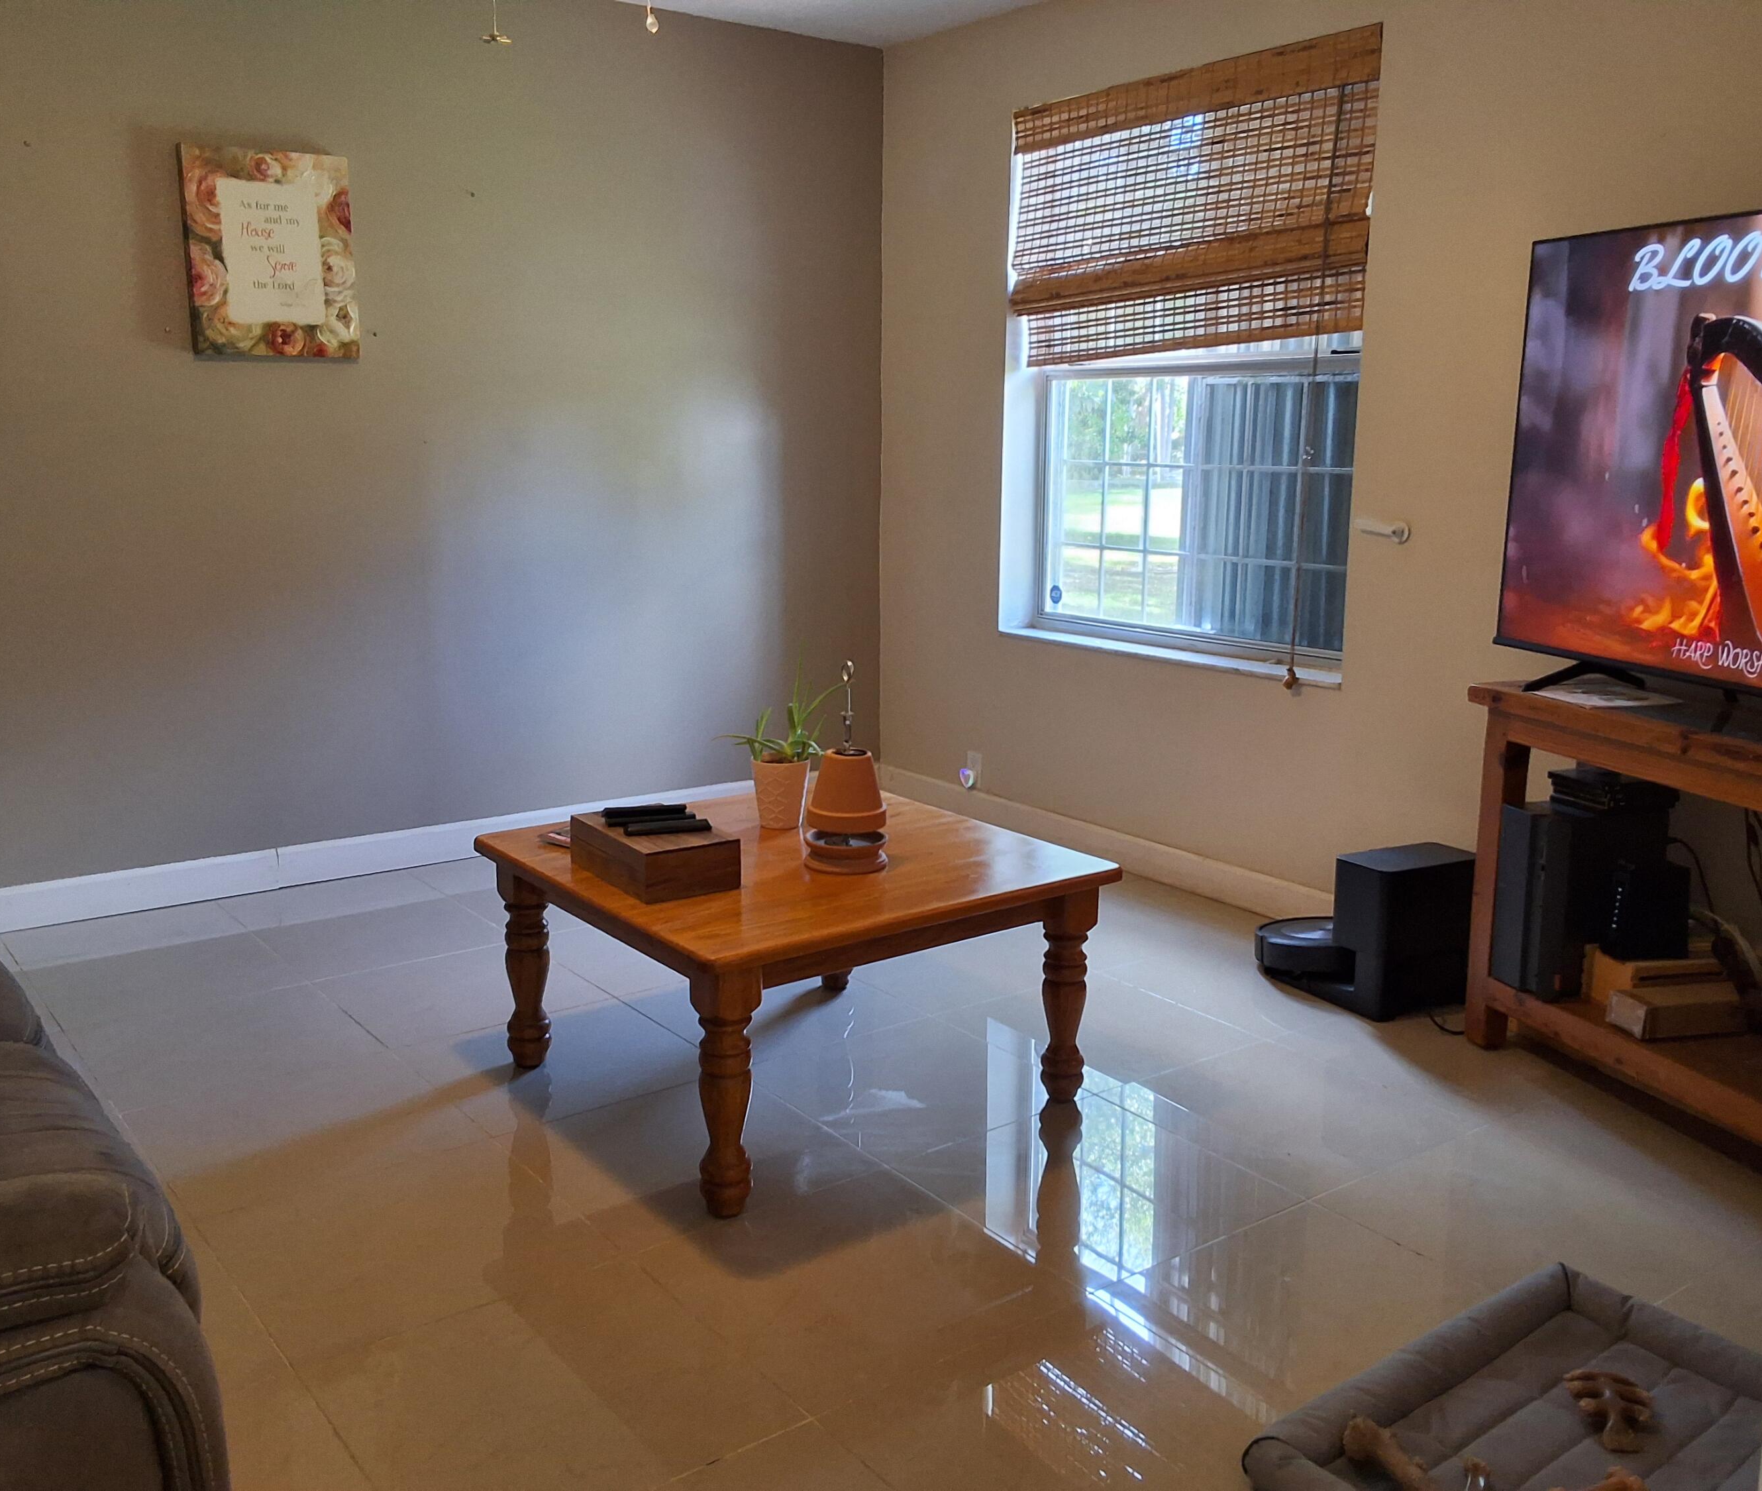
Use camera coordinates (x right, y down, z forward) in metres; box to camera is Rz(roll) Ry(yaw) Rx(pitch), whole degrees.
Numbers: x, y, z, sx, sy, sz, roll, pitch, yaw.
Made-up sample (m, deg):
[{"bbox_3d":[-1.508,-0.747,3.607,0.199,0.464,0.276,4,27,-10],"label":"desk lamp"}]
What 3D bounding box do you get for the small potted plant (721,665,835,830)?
[{"bbox_3d":[-0.200,-0.002,3.221,0.235,0.335,0.205,0,12,-4],"label":"small potted plant"}]

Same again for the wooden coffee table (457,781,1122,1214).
[{"bbox_3d":[-0.179,0.426,3.108,0.912,0.462,0.912,-8,14,-36],"label":"wooden coffee table"}]

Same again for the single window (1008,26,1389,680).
[{"bbox_3d":[0.807,-1.005,4.365,0.140,1.534,1.286,-8,14,-36],"label":"single window"}]

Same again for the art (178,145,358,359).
[{"bbox_3d":[-1.556,-1.253,4.112,0.412,0.508,0.035,-8,14,-36],"label":"art"}]

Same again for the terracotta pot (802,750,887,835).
[{"bbox_3d":[-0.064,0.079,2.949,0.152,0.136,0.152,0,11,0],"label":"terracotta pot"}]

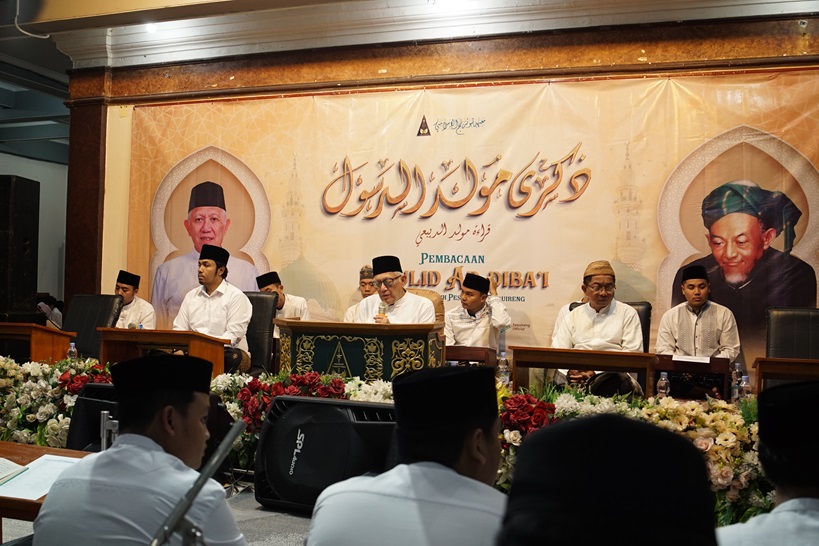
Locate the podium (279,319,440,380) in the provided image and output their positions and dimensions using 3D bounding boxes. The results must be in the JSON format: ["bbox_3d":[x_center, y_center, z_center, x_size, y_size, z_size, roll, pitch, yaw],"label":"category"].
[{"bbox_3d":[-0.343,0.504,4.810,1.100,0.430,0.460,1,0,22],"label":"podium"}]

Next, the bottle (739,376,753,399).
[{"bbox_3d":[1.744,0.650,4.120,0.065,0.230,0.065,1,0,22],"label":"bottle"}]

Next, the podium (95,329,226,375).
[{"bbox_3d":[-1.526,0.516,4.980,0.710,0.360,0.410,1,-1,19],"label":"podium"}]

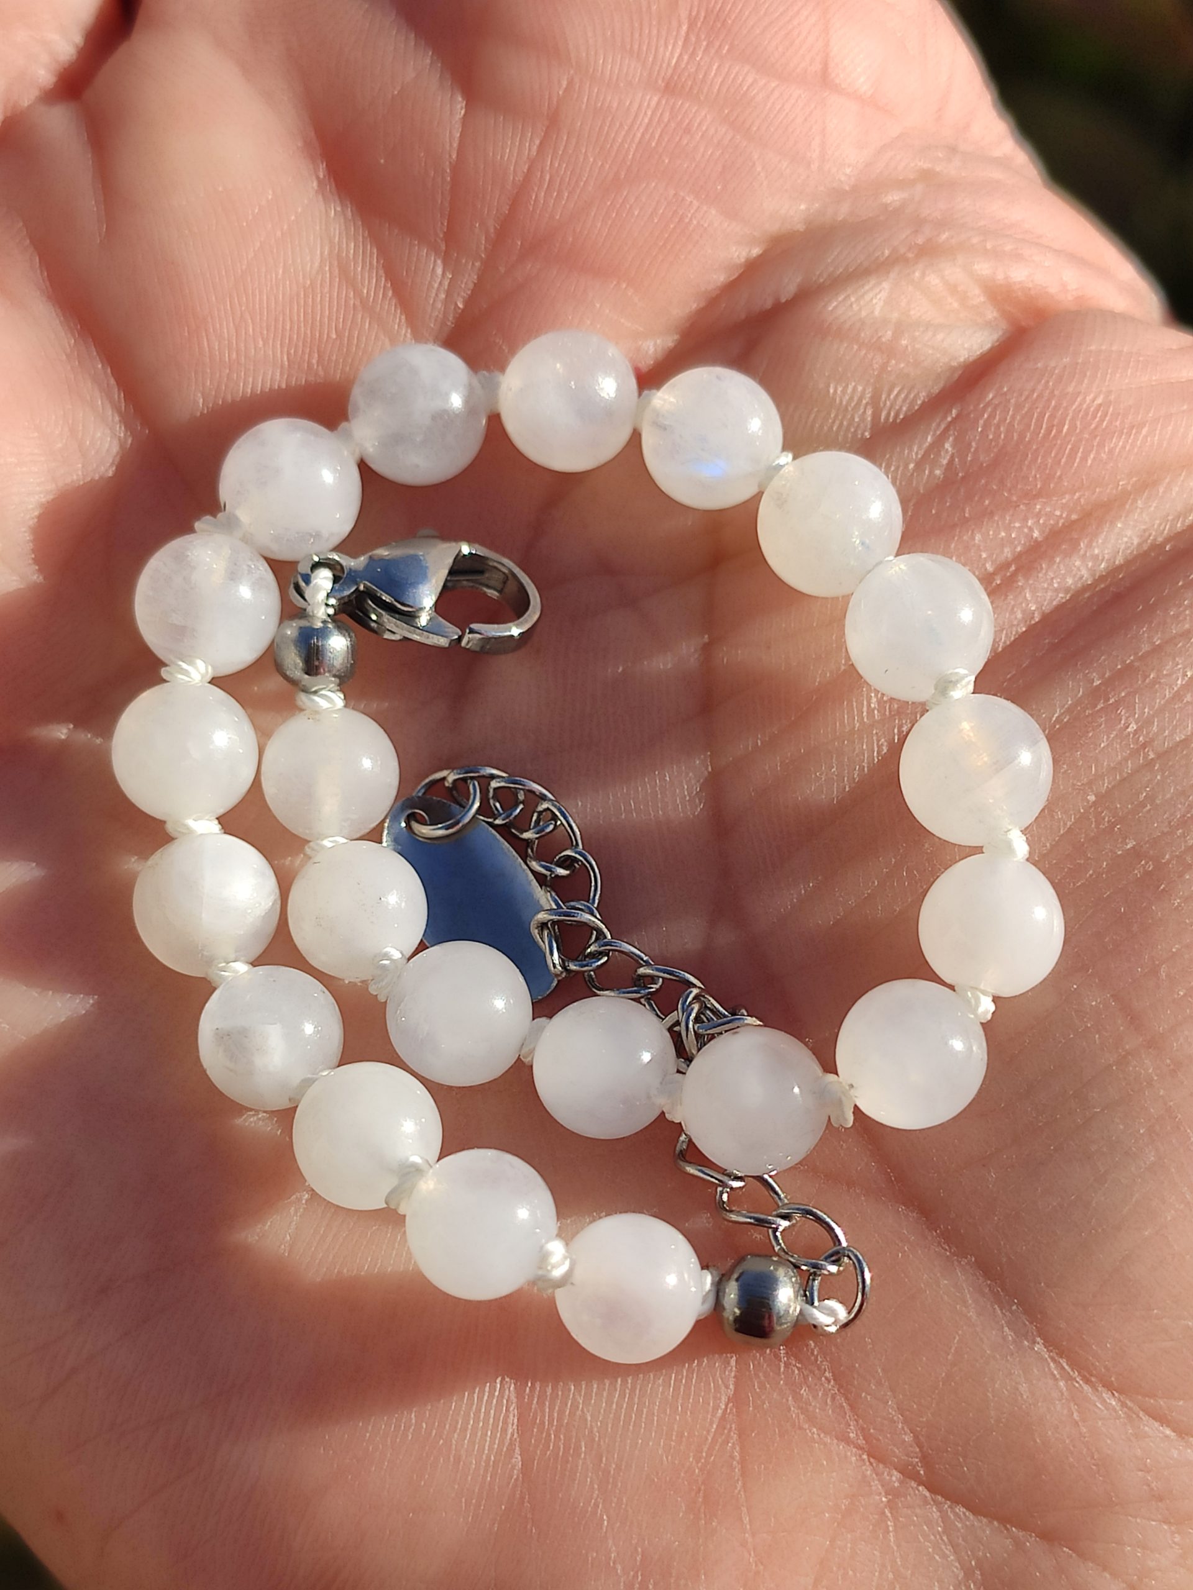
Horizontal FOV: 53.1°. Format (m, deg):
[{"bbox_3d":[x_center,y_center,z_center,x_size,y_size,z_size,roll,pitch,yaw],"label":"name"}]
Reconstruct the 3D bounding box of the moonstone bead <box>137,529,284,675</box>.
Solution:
[{"bbox_3d":[-0.021,-0.011,0.066,0.008,0.008,0.008,0,60,0],"label":"moonstone bead"}]

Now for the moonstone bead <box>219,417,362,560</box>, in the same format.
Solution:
[{"bbox_3d":[-0.014,-0.014,0.054,0.006,0.006,0.006,0,70,0],"label":"moonstone bead"}]

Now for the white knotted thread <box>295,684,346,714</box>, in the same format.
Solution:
[{"bbox_3d":[-0.013,-0.004,0.055,0.002,0.002,0.001,0,70,0],"label":"white knotted thread"}]

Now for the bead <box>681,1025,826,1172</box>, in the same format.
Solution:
[{"bbox_3d":[0.007,0.013,0.051,0.006,0.006,0.006,0,70,0],"label":"bead"}]

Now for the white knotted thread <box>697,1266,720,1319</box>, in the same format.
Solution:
[{"bbox_3d":[0.006,0.026,0.064,0.002,0.003,0.003,5,65,2],"label":"white knotted thread"}]

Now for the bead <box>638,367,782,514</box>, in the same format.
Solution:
[{"bbox_3d":[0.006,-0.019,0.065,0.008,0.008,0.008,0,73,0],"label":"bead"}]

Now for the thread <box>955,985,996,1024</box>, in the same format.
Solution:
[{"bbox_3d":[0.020,0.011,0.063,0.003,0.002,0.002,32,69,14],"label":"thread"}]

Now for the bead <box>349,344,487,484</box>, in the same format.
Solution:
[{"bbox_3d":[-0.010,-0.022,0.068,0.008,0.008,0.008,0,60,0],"label":"bead"}]

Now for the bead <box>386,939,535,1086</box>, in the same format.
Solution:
[{"bbox_3d":[-0.007,0.012,0.064,0.008,0.008,0.008,0,73,0],"label":"bead"}]

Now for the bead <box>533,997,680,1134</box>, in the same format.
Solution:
[{"bbox_3d":[0.000,0.015,0.065,0.008,0.008,0.008,0,65,0],"label":"bead"}]

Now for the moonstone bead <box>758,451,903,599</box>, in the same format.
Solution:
[{"bbox_3d":[0.013,-0.015,0.066,0.008,0.008,0.008,0,60,0],"label":"moonstone bead"}]

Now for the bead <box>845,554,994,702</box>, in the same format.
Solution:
[{"bbox_3d":[0.017,-0.009,0.064,0.008,0.008,0.008,0,60,0],"label":"bead"}]

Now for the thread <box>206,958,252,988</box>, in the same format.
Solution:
[{"bbox_3d":[-0.020,0.010,0.064,0.003,0.002,0.001,-27,86,-8],"label":"thread"}]

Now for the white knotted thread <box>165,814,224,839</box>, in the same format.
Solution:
[{"bbox_3d":[-0.018,0.001,0.053,0.002,0.002,0.001,-9,70,-3],"label":"white knotted thread"}]

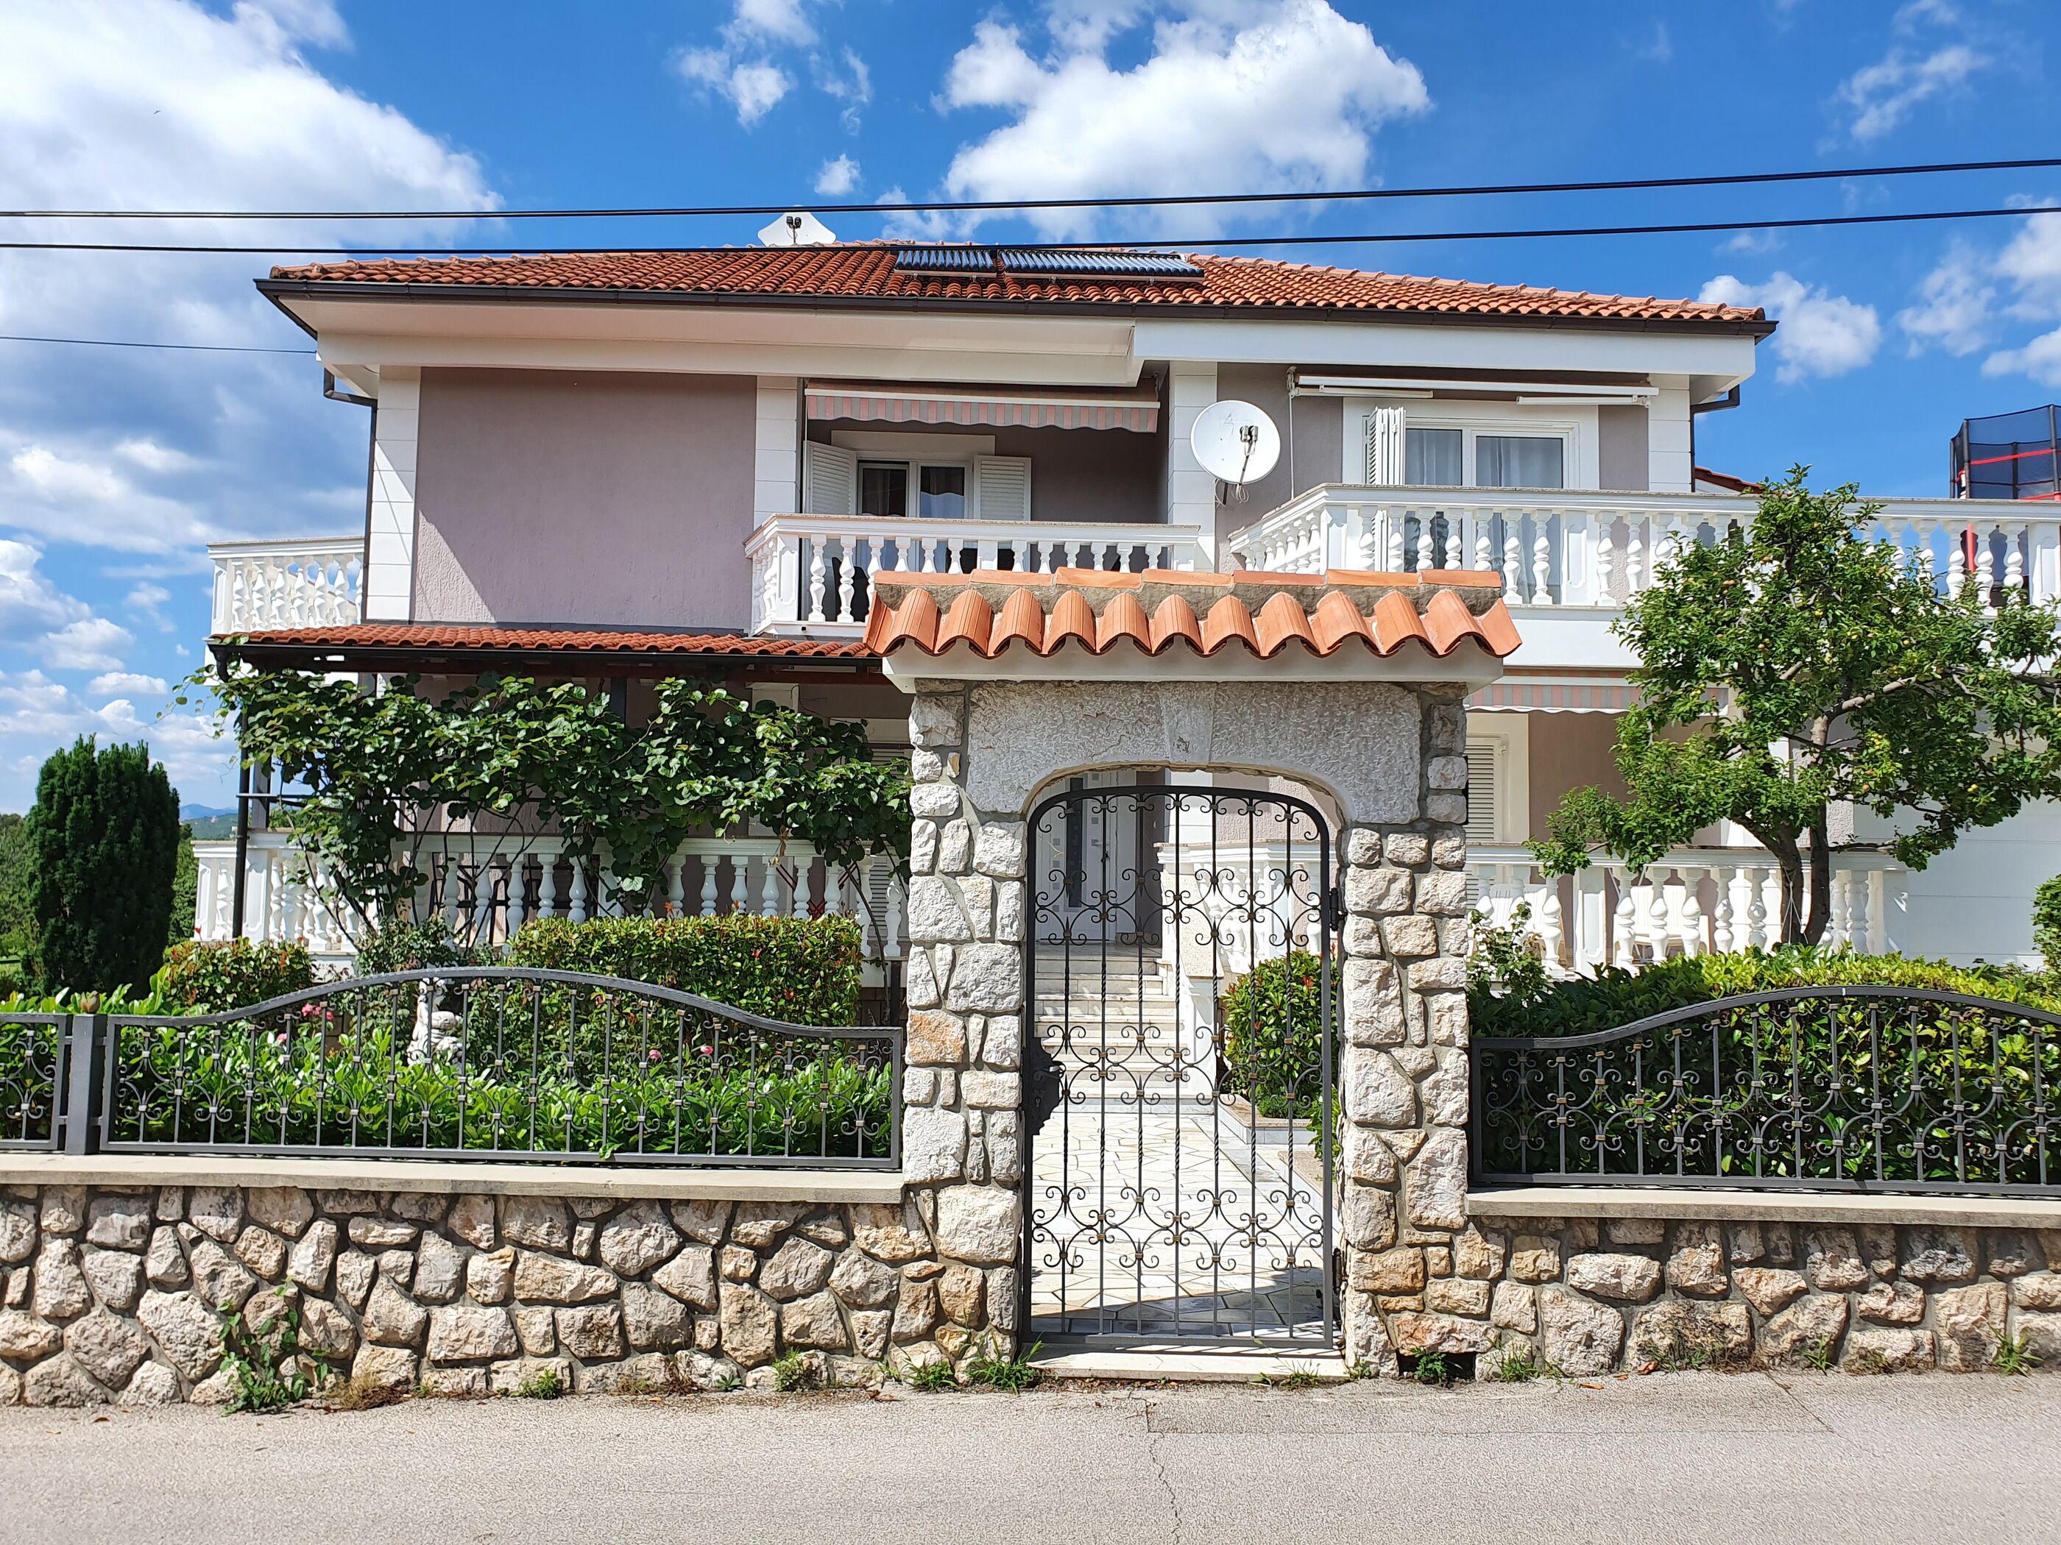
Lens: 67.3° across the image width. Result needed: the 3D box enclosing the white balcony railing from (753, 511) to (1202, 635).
[{"bbox_3d":[-0.584,-1.650,14.070,4.200,1.040,1.300,1,-4,-2],"label":"white balcony railing"}]

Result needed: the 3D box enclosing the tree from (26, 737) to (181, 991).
[{"bbox_3d":[-9.122,1.203,15.081,1.450,3.060,1.450,1,-4,0],"label":"tree"}]

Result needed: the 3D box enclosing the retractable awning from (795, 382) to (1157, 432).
[{"bbox_3d":[-0.459,-3.601,15.276,3.450,0.500,0.600,1,-4,-2],"label":"retractable awning"}]

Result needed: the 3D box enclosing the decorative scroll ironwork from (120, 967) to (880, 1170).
[{"bbox_3d":[-1.957,1.074,5.601,2.900,0.710,0.060,1,-4,2],"label":"decorative scroll ironwork"}]

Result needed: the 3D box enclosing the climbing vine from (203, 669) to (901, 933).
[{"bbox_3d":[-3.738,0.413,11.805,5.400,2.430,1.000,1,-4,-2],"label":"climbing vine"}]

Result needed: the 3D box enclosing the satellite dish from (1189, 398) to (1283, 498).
[{"bbox_3d":[1.890,-2.943,13.973,0.830,0.930,0.600,1,-4,-6],"label":"satellite dish"}]

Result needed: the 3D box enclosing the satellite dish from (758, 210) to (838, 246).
[{"bbox_3d":[-2.766,-6.303,18.142,0.930,0.800,0.550,1,-4,-5],"label":"satellite dish"}]

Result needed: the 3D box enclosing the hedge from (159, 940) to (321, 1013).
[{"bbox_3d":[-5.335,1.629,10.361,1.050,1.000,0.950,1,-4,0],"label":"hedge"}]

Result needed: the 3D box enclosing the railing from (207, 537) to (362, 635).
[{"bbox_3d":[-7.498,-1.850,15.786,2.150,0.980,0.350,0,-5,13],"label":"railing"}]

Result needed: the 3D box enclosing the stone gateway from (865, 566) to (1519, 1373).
[{"bbox_3d":[0.549,0.682,5.645,2.280,2.880,0.850,1,-4,2],"label":"stone gateway"}]

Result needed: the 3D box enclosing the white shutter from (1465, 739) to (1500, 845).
[{"bbox_3d":[4.105,0.699,14.622,0.600,2.000,0.060,1,-4,-2],"label":"white shutter"}]

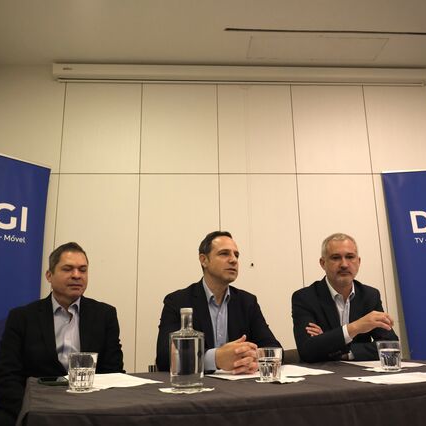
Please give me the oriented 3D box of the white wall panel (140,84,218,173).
[{"bbox_3d":[-0.287,-0.796,3.748,0.667,0.958,0.035,0,-14,-3],"label":"white wall panel"}]

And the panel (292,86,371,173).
[{"bbox_3d":[1.045,-0.802,3.815,0.667,0.958,0.035,0,-14,-3],"label":"panel"}]

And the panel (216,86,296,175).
[{"bbox_3d":[0.379,-0.799,3.781,0.667,0.958,0.035,0,-14,-3],"label":"panel"}]

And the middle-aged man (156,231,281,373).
[{"bbox_3d":[0.036,0.702,1.748,0.570,1.320,0.720,3,-14,-17],"label":"middle-aged man"}]

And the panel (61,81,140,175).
[{"bbox_3d":[-0.954,-0.793,3.715,0.667,0.958,0.035,0,-14,-3],"label":"panel"}]

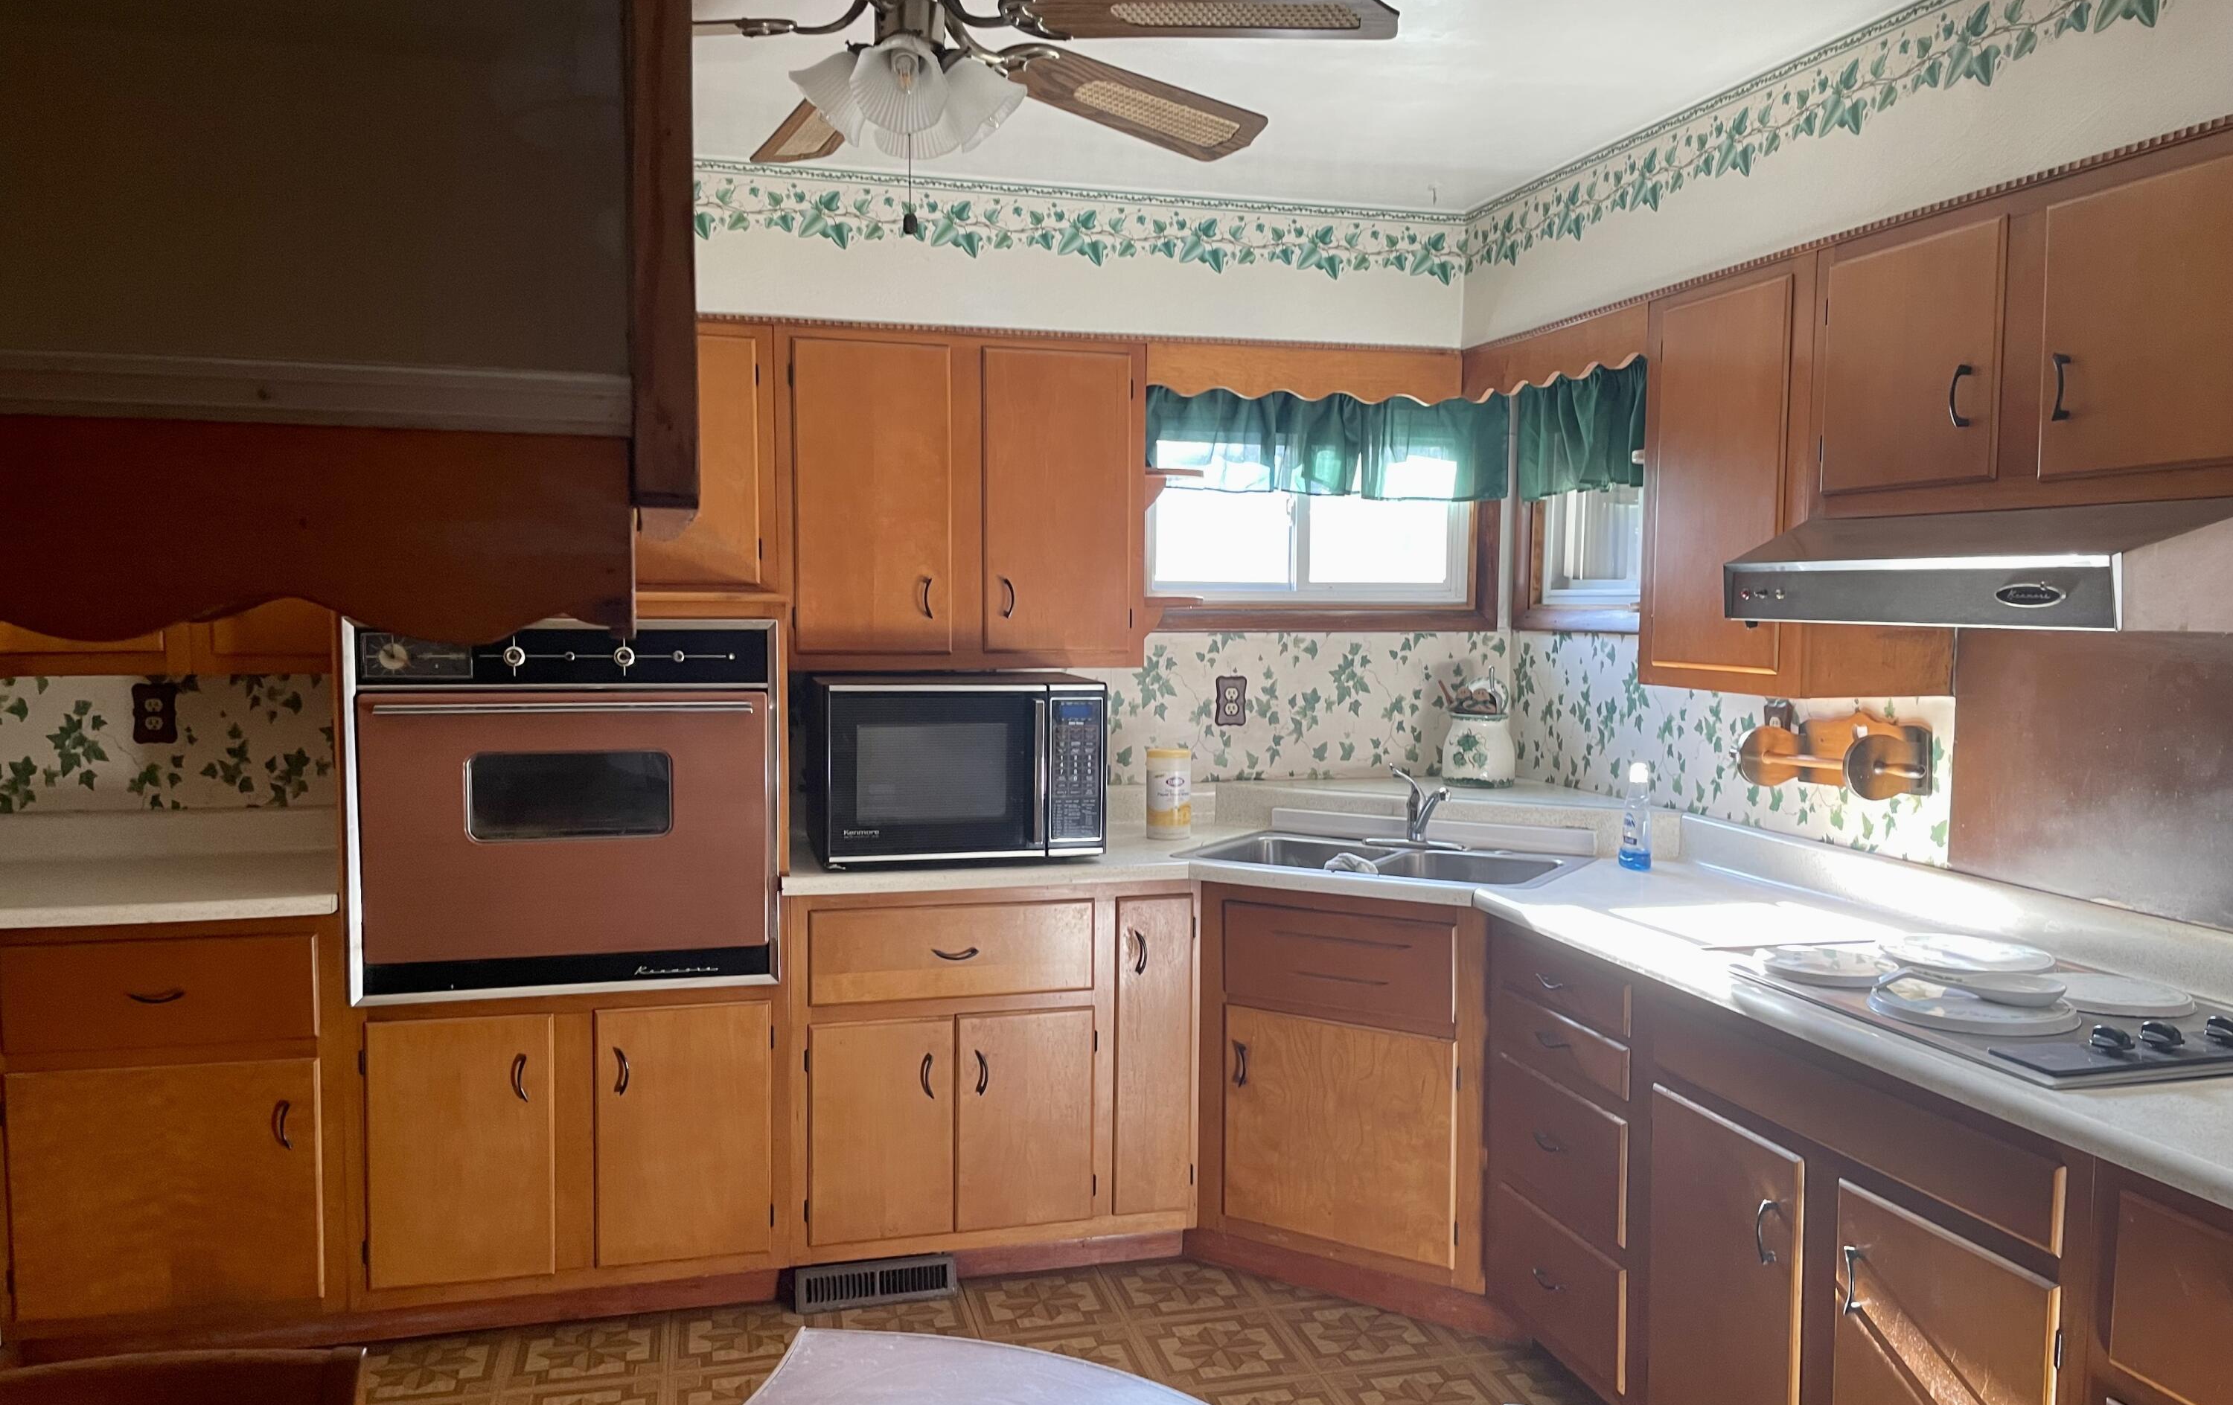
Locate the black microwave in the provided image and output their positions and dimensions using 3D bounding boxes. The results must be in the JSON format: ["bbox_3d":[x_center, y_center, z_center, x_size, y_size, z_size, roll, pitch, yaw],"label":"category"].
[{"bbox_3d":[-0.369,0.139,3.821,0.605,0.387,0.440,-1,4,-15],"label":"black microwave"}]

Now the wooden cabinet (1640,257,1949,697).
[{"bbox_3d":[1.261,-0.396,3.143,0.328,0.747,0.497,-1,4,-15],"label":"wooden cabinet"}]

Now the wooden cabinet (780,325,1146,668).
[{"bbox_3d":[-0.373,-0.459,3.920,0.828,0.747,0.326,-1,4,-15],"label":"wooden cabinet"}]

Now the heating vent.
[{"bbox_3d":[-0.512,1.221,3.572,0.341,0.096,0.070,-1,4,-15],"label":"heating vent"}]

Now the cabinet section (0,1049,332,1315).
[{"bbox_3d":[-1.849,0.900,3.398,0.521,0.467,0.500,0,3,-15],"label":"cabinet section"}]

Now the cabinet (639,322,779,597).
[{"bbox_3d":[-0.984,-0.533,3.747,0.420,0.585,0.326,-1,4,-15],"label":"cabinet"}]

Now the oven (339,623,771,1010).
[{"bbox_3d":[-1.143,0.194,3.551,0.810,0.745,0.540,-1,4,-15],"label":"oven"}]

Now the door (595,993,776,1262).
[{"bbox_3d":[-0.880,0.876,3.413,0.343,0.522,0.022,0,3,-15],"label":"door"}]

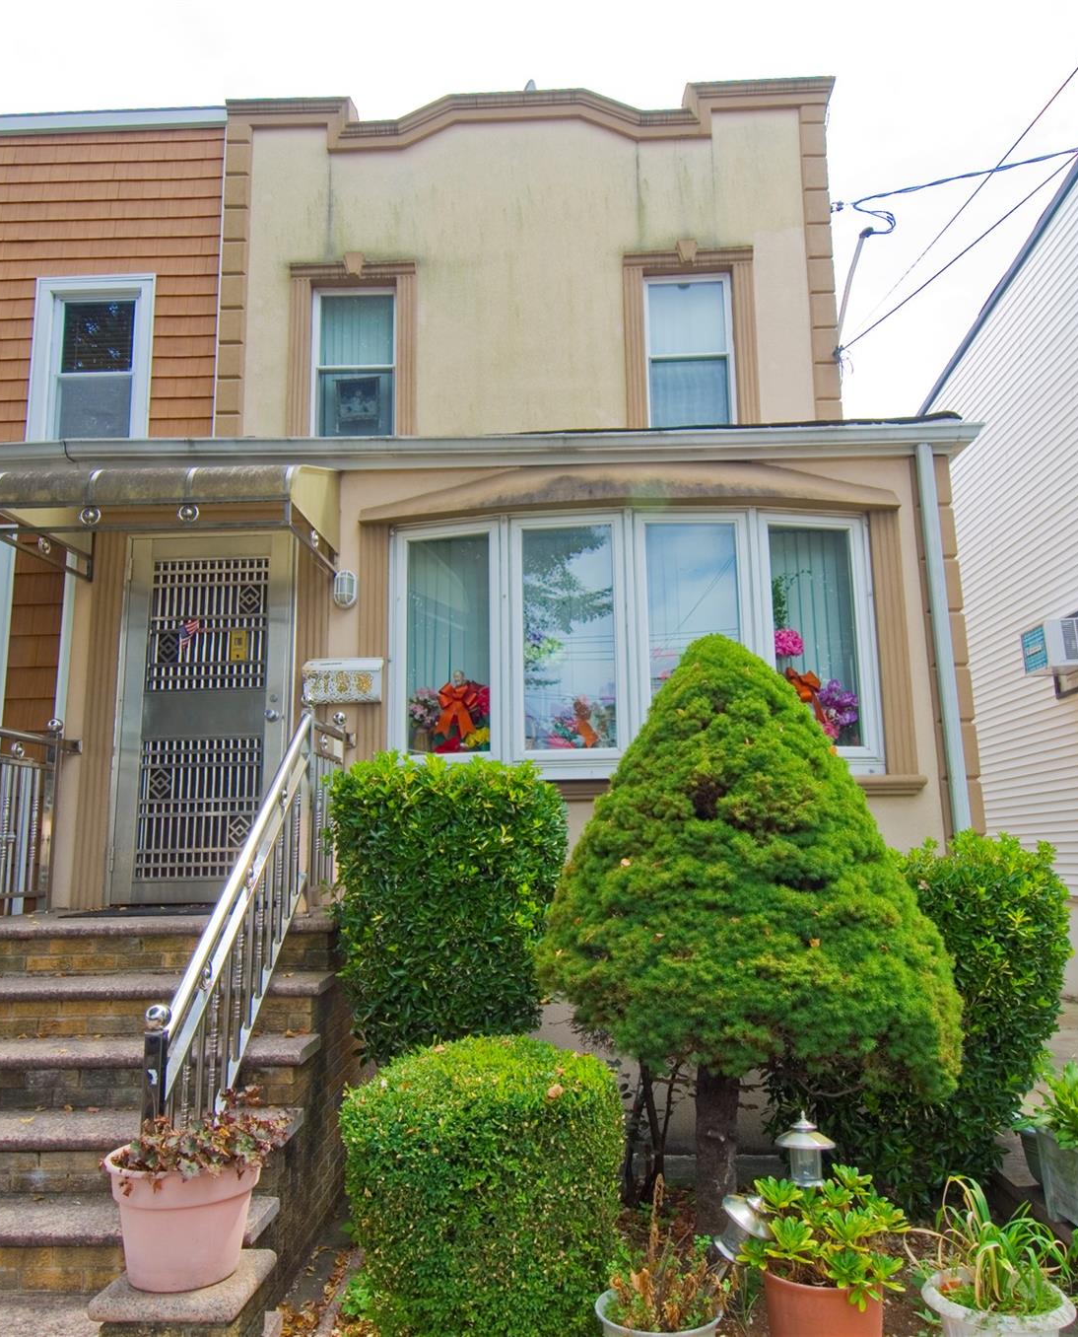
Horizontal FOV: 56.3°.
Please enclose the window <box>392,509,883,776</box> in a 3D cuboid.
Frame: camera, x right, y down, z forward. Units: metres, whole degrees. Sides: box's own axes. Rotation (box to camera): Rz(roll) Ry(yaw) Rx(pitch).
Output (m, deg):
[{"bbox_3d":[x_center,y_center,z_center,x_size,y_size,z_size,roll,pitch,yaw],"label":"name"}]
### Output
[{"bbox_3d":[0.503,-0.135,5.440,2.687,1.440,0.390,-1,-11,2],"label":"window"}]

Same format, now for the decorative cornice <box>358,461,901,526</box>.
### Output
[{"bbox_3d":[0.474,-0.997,5.418,2.930,0.320,0.370,-1,-10,2],"label":"decorative cornice"}]

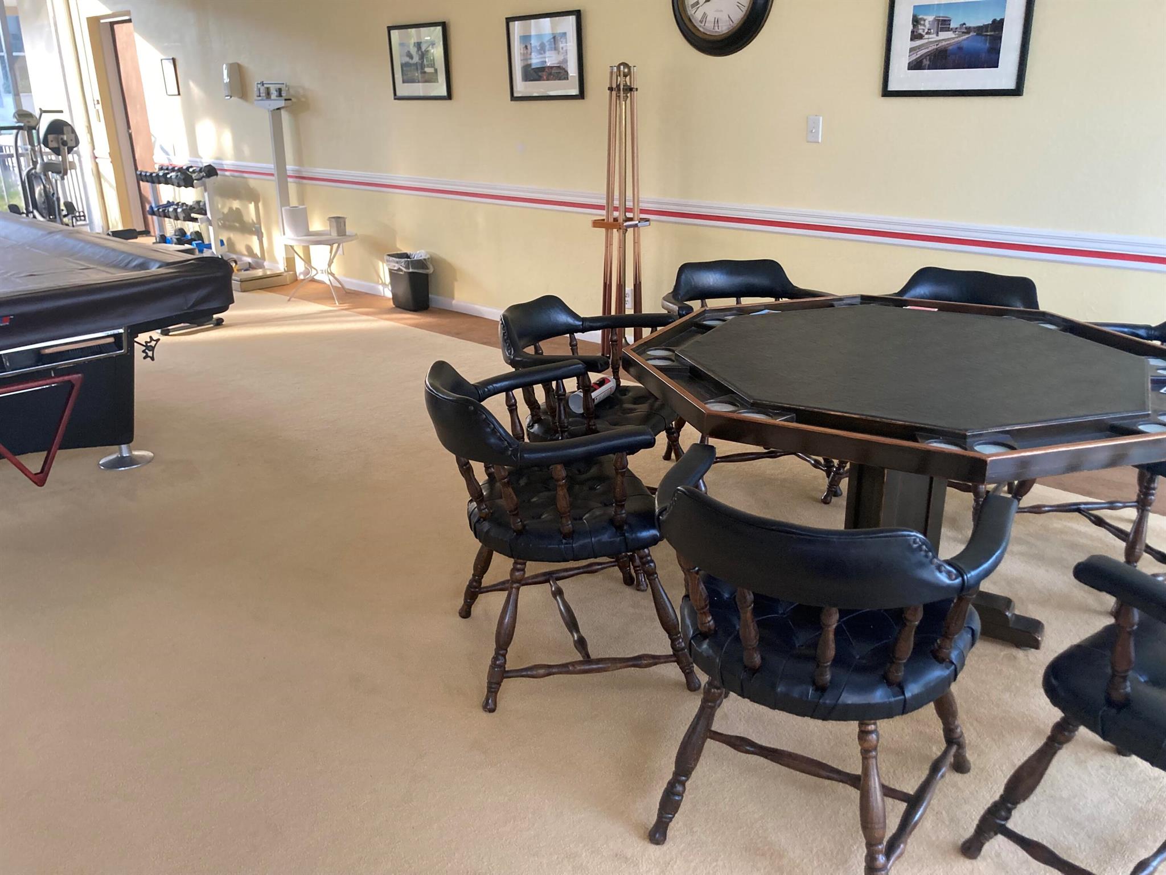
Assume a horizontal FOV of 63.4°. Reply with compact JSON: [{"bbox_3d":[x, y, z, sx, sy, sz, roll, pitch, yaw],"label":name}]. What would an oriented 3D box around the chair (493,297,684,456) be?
[{"bbox_3d":[0.041,-0.038,2.980,0.590,0.766,0.625,8,22,23],"label":"chair"}]

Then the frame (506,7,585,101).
[{"bbox_3d":[-0.210,-2.074,5.159,0.575,0.440,0.025,18,27,41],"label":"frame"}]

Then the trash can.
[{"bbox_3d":[-1.167,-1.057,6.378,0.290,0.356,0.205,18,27,41],"label":"trash can"}]

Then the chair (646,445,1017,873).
[{"bbox_3d":[0.438,0.394,1.796,0.625,0.766,0.590,10,23,27],"label":"chair"}]

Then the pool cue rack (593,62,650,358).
[{"bbox_3d":[0.207,-1.098,4.778,0.310,1.500,0.310,-1,20,0],"label":"pool cue rack"}]

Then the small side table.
[{"bbox_3d":[-1.829,-1.188,6.626,0.520,0.450,0.520,-1,20,0],"label":"small side table"}]

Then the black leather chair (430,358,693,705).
[{"bbox_3d":[-0.068,0.191,2.366,0.590,0.766,0.625,-6,21,-14],"label":"black leather chair"}]

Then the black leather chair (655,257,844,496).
[{"bbox_3d":[0.595,-0.225,3.460,0.625,0.766,0.590,-5,21,-10],"label":"black leather chair"}]

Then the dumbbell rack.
[{"bbox_3d":[-3.435,-1.907,8.091,1.130,0.830,0.370,18,27,41],"label":"dumbbell rack"}]

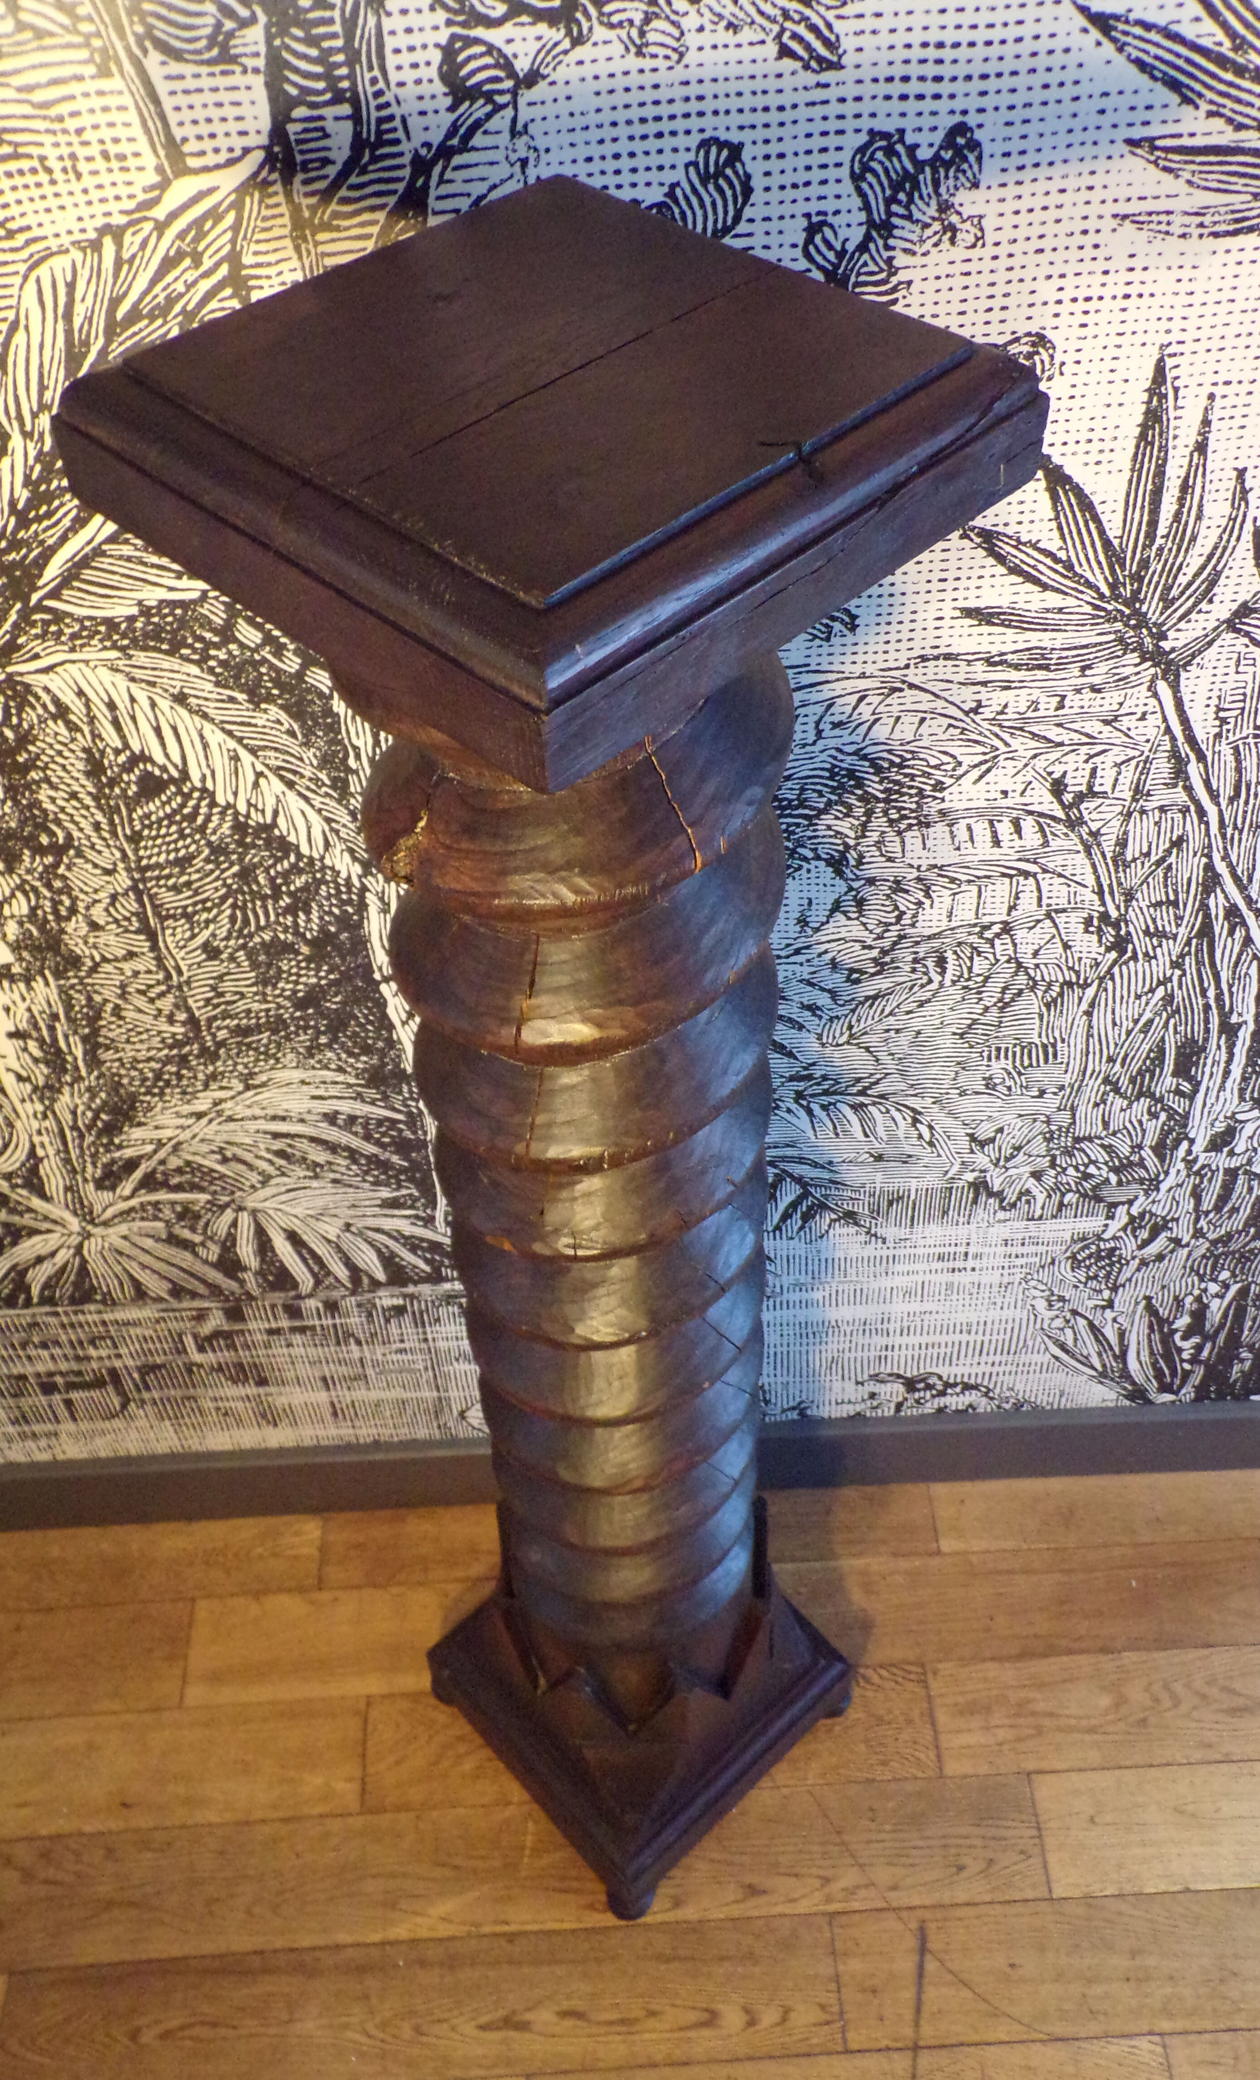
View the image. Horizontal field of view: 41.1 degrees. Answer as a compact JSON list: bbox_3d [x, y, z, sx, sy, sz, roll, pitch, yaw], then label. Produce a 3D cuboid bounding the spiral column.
[{"bbox_3d":[-0.009,0.203,1.107,0.260,1.279,0.260,-37,58,-27],"label":"spiral column"}]

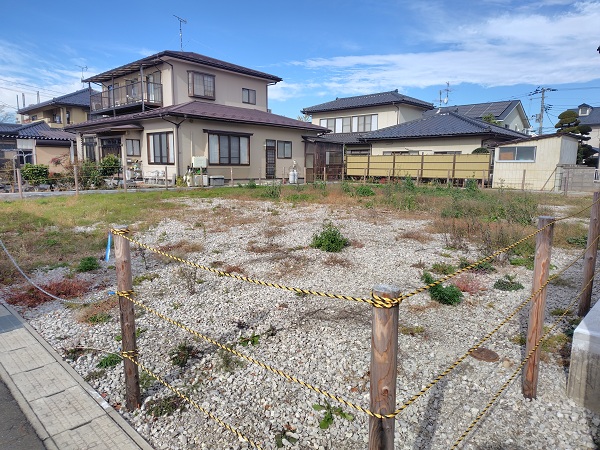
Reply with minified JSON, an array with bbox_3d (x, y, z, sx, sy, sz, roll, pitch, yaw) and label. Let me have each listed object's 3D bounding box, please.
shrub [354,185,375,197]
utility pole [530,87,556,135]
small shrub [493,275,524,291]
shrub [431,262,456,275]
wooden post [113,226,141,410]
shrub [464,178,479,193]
[{"bbox_3d":[2.350,-1.274,14.491,0.780,0.430,0.700,1,9,9],"label":"shrub"},{"bbox_3d":[26.945,-10.338,44.932,1.500,10.027,2.600,-8,12,-44],"label":"utility pole"},{"bbox_3d":[2.516,0.671,4.785,0.379,0.155,0.315,5,10,28],"label":"small shrub"},{"bbox_3d":[1.812,0.535,5.019,0.310,0.120,0.280,3,9,20],"label":"shrub"},{"bbox_3d":[-1.010,0.558,2.339,0.090,1.099,0.090,-4,9,-24],"label":"wooden post"},{"bbox_3d":[8.187,-1.886,18.976,0.668,0.648,0.594,4,9,23],"label":"shrub"}]

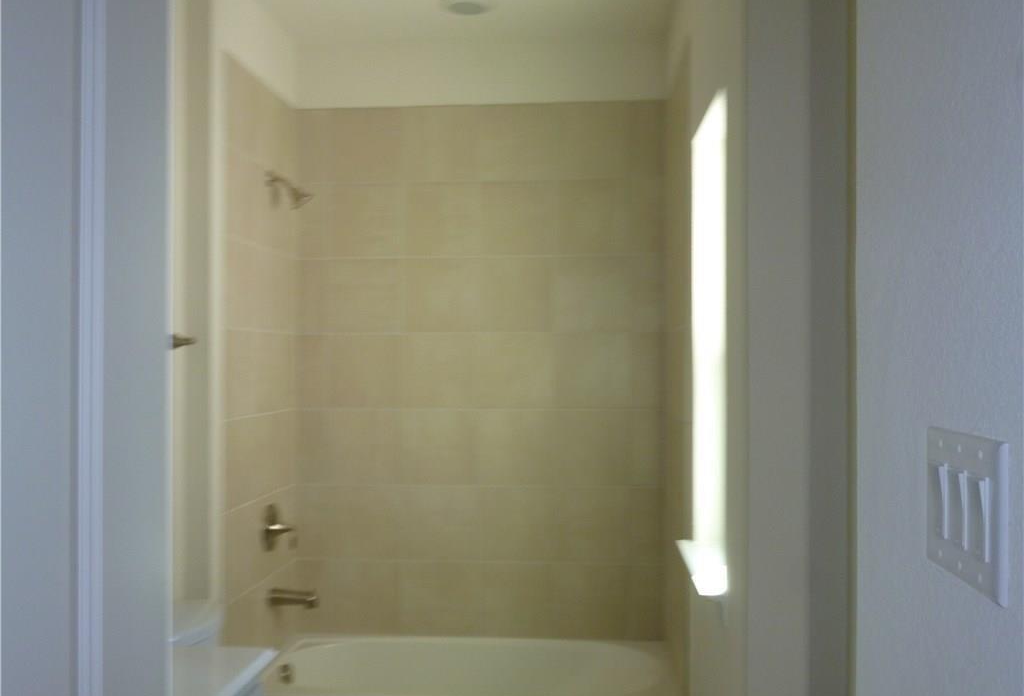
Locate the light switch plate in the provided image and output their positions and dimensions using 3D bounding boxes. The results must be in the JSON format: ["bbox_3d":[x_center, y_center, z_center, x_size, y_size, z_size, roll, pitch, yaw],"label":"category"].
[{"bbox_3d":[0.377,0.134,0.792,0.010,0.123,0.168,0,0,5],"label":"light switch plate"}]

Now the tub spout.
[{"bbox_3d":[-0.826,0.939,3.557,0.176,0.072,0.055,0,0,5],"label":"tub spout"}]

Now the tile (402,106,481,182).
[{"bbox_3d":[-0.286,-0.823,3.838,0.311,0.303,0.010,0,-1,5],"label":"tile"}]

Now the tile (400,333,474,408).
[{"bbox_3d":[-0.301,0.091,3.826,0.310,0.307,0.010,0,0,5],"label":"tile"}]

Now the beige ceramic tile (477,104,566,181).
[{"bbox_3d":[0.030,-0.825,3.803,0.338,0.305,0.010,0,0,5],"label":"beige ceramic tile"}]

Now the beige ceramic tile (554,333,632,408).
[{"bbox_3d":[0.323,0.091,3.777,0.306,0.303,0.010,0,-1,5],"label":"beige ceramic tile"}]

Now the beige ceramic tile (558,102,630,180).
[{"bbox_3d":[0.323,-0.827,3.787,0.305,0.305,0.012,0,-1,5],"label":"beige ceramic tile"}]

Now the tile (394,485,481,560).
[{"bbox_3d":[-0.297,0.706,3.823,0.342,0.302,0.010,0,0,5],"label":"tile"}]

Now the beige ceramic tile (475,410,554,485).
[{"bbox_3d":[0.011,0.400,3.804,0.305,0.305,0.012,0,-1,5],"label":"beige ceramic tile"}]

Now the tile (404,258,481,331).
[{"bbox_3d":[-0.288,-0.215,3.836,0.305,0.305,0.012,0,-1,5],"label":"tile"}]

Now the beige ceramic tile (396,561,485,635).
[{"bbox_3d":[-0.291,1.008,3.821,0.346,0.294,0.010,0,0,5],"label":"beige ceramic tile"}]

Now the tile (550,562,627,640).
[{"bbox_3d":[0.311,1.012,3.772,0.305,0.305,0.012,0,-1,5],"label":"tile"}]

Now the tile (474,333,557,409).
[{"bbox_3d":[0.009,0.092,3.807,0.305,0.305,0.012,0,-1,5],"label":"tile"}]

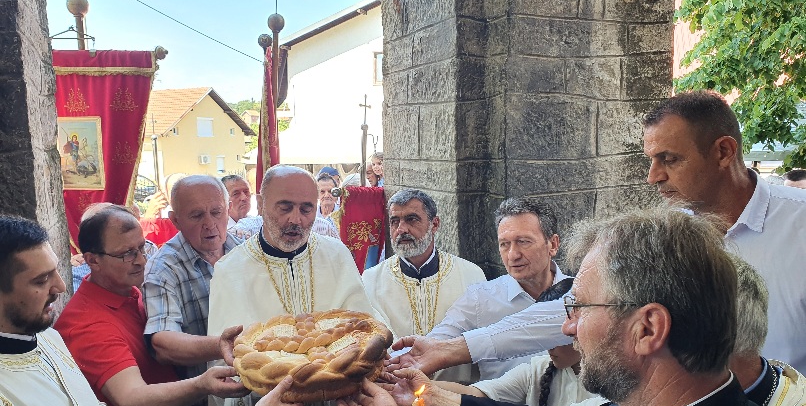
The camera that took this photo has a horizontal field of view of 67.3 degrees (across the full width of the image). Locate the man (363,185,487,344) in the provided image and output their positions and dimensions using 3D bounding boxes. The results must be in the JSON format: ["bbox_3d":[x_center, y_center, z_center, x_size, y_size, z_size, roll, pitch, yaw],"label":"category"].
[{"bbox_3d":[0.060,0.790,2.320,0.560,1.710,0.420,0,7,7],"label":"man"}]

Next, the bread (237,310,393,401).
[{"bbox_3d":[-0.195,0.333,1.340,0.347,0.092,0.347,-3,10,0],"label":"bread"}]

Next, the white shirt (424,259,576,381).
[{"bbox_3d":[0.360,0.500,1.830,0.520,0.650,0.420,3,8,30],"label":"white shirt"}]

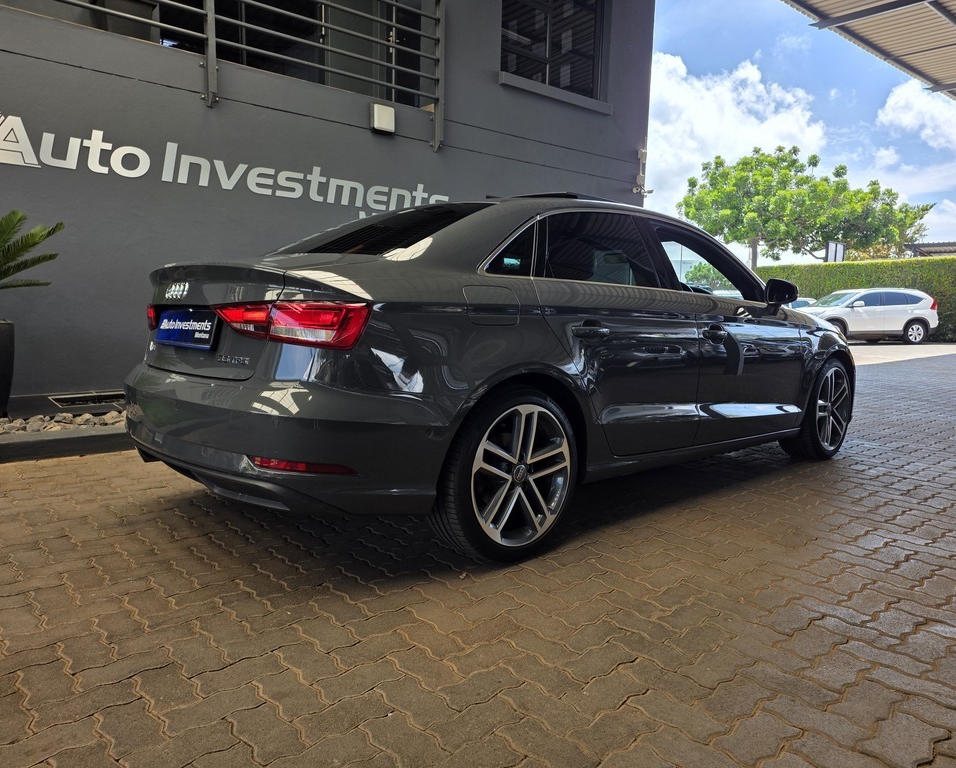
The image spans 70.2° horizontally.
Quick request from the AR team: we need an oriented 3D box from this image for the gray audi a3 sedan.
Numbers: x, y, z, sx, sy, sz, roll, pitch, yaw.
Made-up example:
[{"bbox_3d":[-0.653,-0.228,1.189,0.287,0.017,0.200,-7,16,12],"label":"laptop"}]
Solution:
[{"bbox_3d":[0.565,-0.231,3.845,4.460,1.425,1.870,-5,8,-41],"label":"gray audi a3 sedan"}]

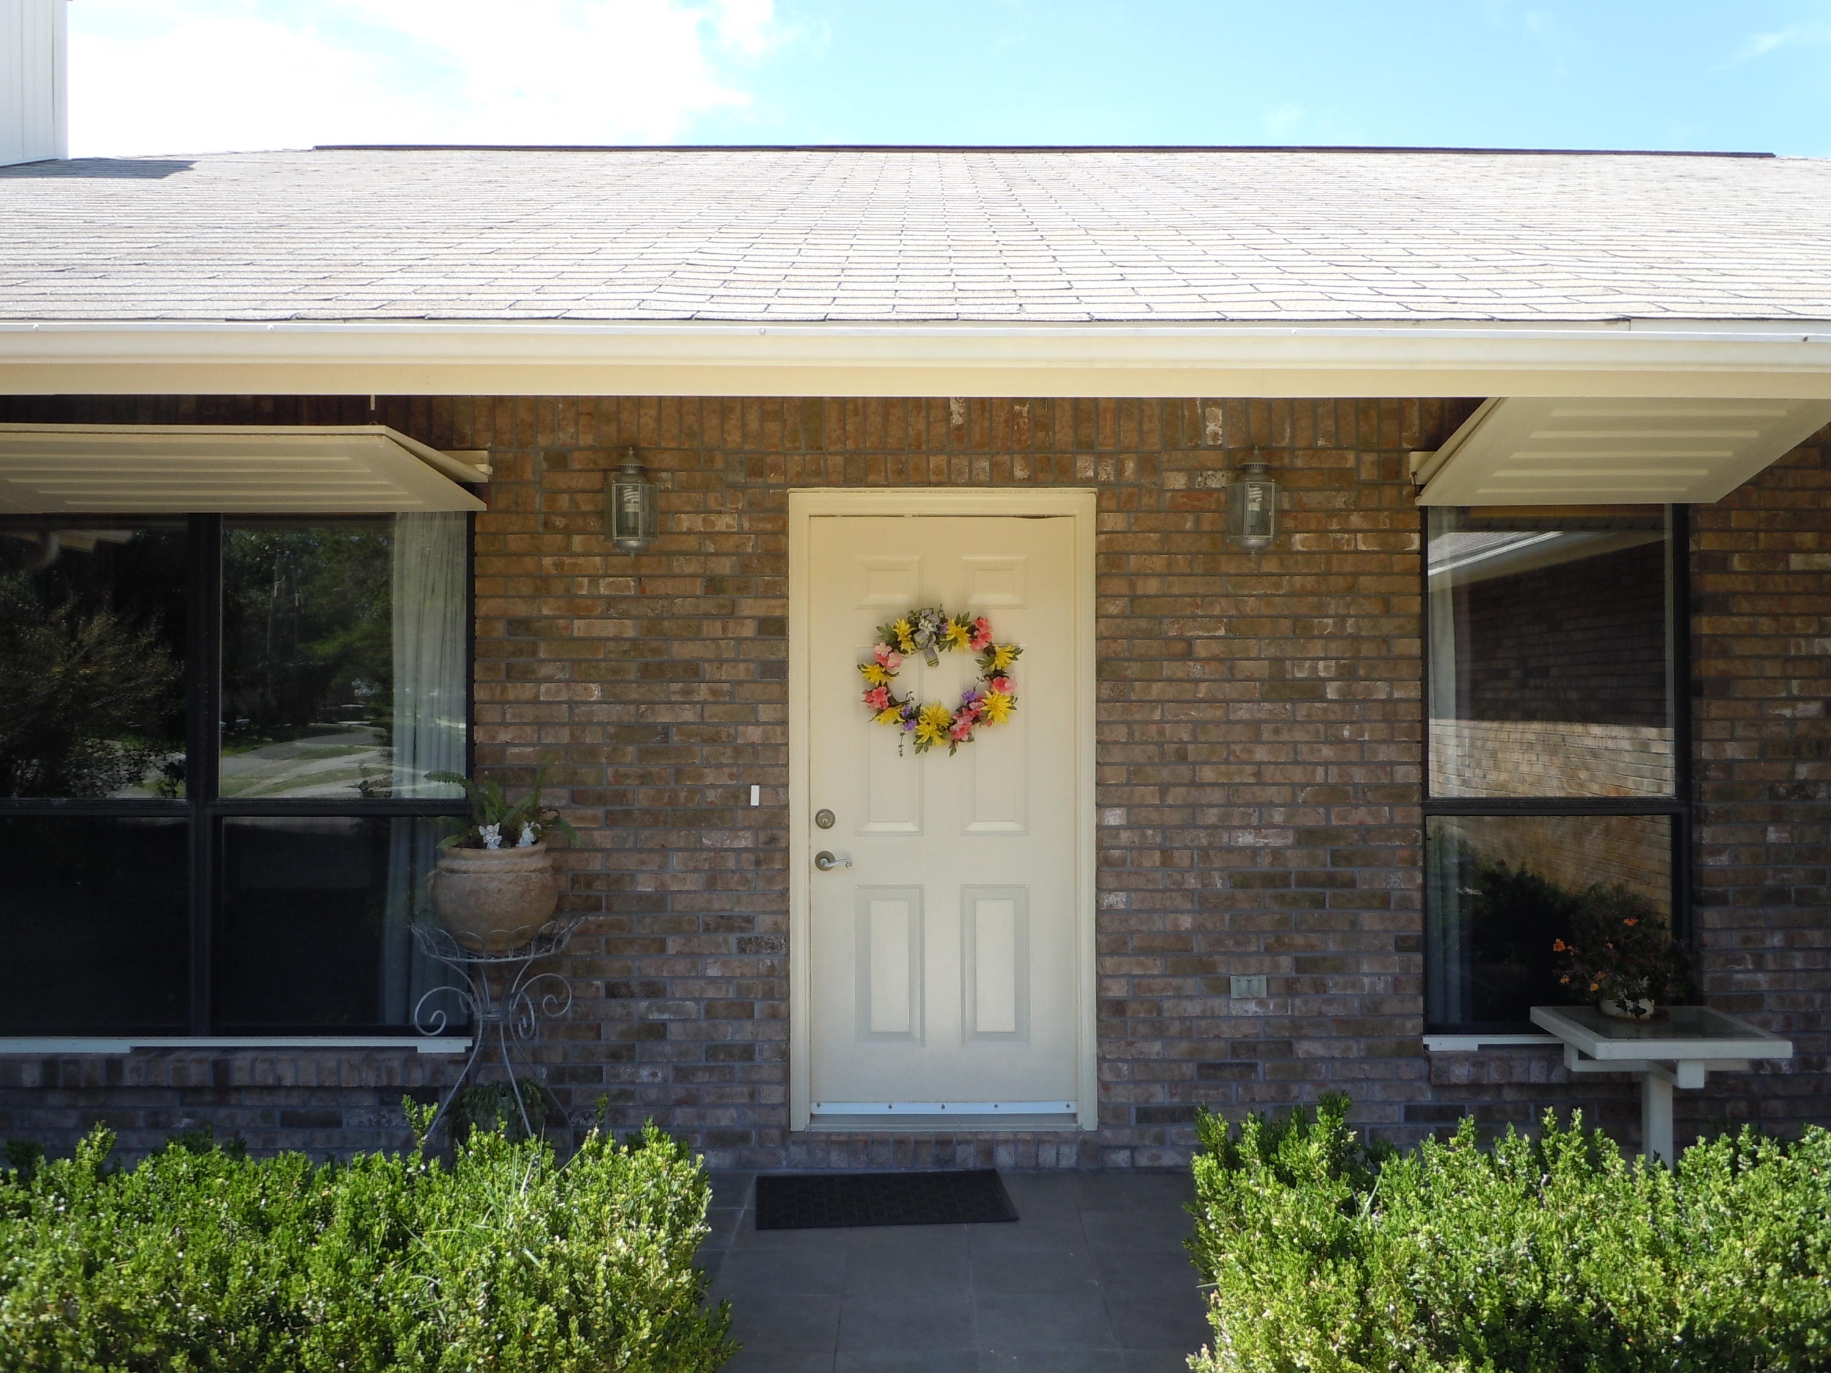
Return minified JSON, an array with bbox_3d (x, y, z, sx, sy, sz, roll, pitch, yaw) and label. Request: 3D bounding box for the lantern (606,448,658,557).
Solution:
[{"bbox_3d":[-0.908,-0.588,4.762,0.174,0.347,0.198,0,0,-1],"label":"lantern"}]

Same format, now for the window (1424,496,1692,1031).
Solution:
[{"bbox_3d":[2.148,0.273,4.980,0.903,1.786,0.099,0,0,-1],"label":"window"}]

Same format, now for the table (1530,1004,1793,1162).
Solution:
[{"bbox_3d":[2.267,1.304,4.514,0.555,0.555,0.526,0,0,-1],"label":"table"}]

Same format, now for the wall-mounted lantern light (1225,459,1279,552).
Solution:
[{"bbox_3d":[1.087,-0.586,4.771,0.174,0.342,0.198,0,0,-1],"label":"wall-mounted lantern light"}]

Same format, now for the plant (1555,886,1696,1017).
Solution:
[{"bbox_3d":[2.217,0.828,4.633,0.427,0.417,0.387,0,0,-1],"label":"plant"}]

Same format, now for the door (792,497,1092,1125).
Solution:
[{"bbox_3d":[0.094,0.422,4.930,1.002,2.103,0.119,0,0,-1],"label":"door"}]

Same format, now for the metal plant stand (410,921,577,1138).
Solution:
[{"bbox_3d":[-1.280,1.141,4.514,0.526,0.883,0.526,0,0,-1],"label":"metal plant stand"}]

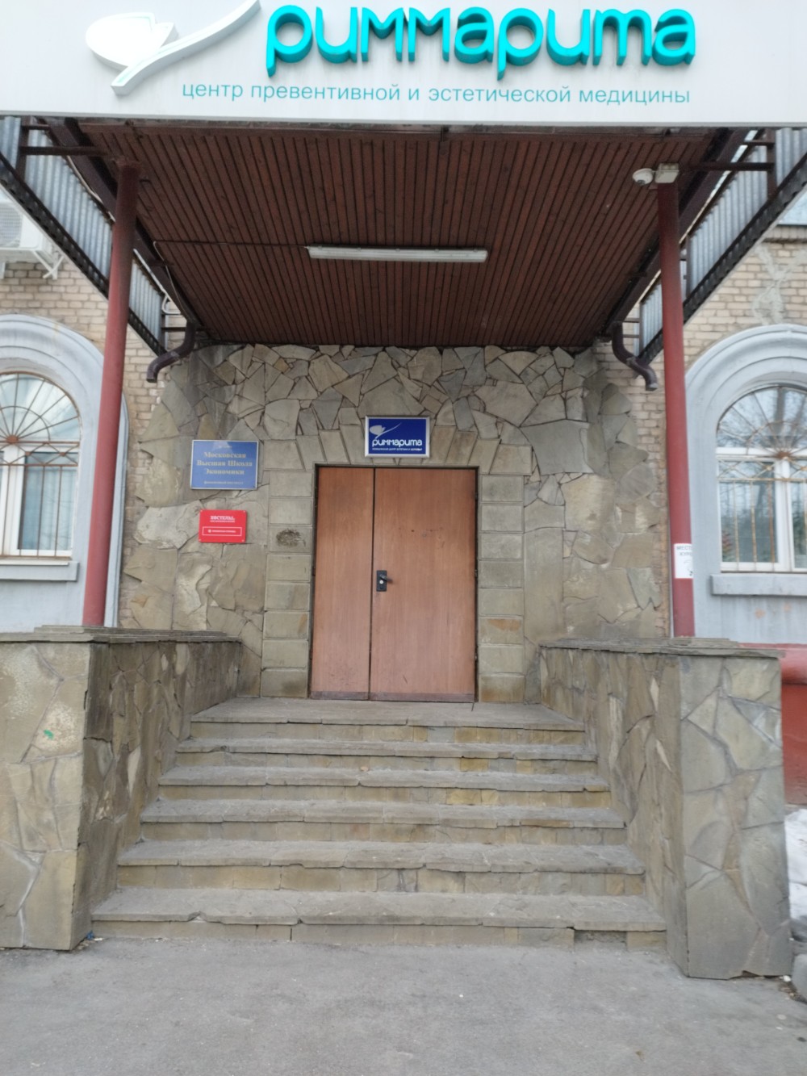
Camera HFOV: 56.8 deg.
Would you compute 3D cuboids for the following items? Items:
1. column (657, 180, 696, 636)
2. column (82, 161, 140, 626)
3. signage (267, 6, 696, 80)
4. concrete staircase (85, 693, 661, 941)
[{"bbox_3d":[1.502,-0.792,4.111,0.102,2.645,0.102,1,-8,0],"label":"column"},{"bbox_3d":[-1.601,-0.846,4.099,0.102,2.645,0.102,1,-8,0],"label":"column"},{"bbox_3d":[0.381,-2.407,3.644,2.068,0.347,0.075,1,-8,0],"label":"signage"},{"bbox_3d":[-0.113,1.642,4.959,2.648,0.876,2.972,1,-8,0],"label":"concrete staircase"}]

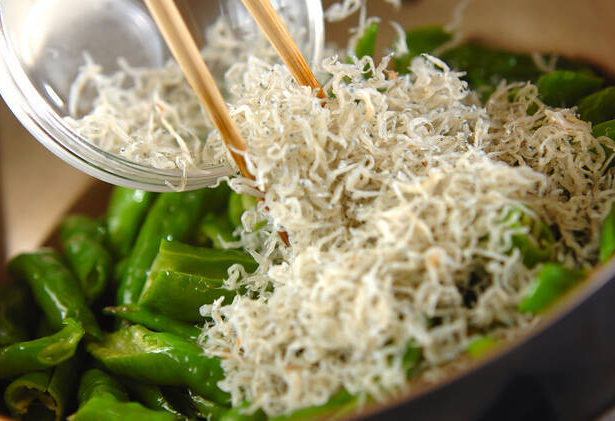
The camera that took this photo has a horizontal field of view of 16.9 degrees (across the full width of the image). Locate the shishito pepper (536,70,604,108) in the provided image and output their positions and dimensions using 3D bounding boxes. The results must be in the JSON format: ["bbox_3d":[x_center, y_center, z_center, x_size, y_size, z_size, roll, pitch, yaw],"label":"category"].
[{"bbox_3d":[0.095,-0.044,0.760,0.030,0.014,0.015,-5,36,-7],"label":"shishito pepper"}]

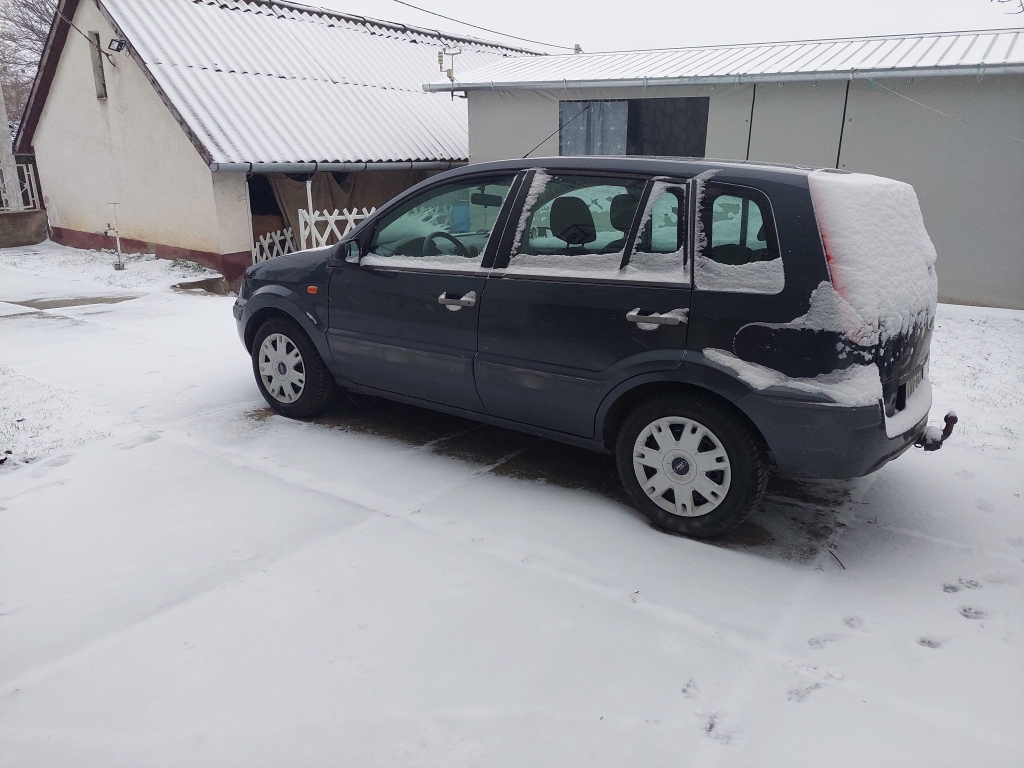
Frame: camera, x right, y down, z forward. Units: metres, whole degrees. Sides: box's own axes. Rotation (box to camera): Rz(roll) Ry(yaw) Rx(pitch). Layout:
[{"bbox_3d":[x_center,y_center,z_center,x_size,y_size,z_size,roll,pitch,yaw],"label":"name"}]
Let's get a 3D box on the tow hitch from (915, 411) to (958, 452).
[{"bbox_3d":[1.792,0.199,3.008,0.157,0.175,0.090,12,19,34],"label":"tow hitch"}]

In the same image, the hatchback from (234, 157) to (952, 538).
[{"bbox_3d":[0.128,-0.493,4.048,4.053,1.515,1.740,12,19,34],"label":"hatchback"}]

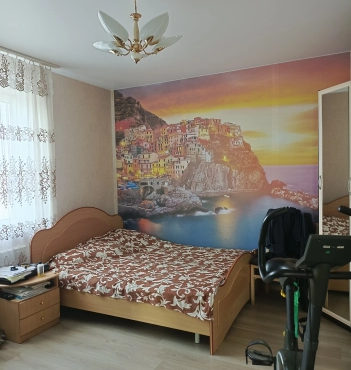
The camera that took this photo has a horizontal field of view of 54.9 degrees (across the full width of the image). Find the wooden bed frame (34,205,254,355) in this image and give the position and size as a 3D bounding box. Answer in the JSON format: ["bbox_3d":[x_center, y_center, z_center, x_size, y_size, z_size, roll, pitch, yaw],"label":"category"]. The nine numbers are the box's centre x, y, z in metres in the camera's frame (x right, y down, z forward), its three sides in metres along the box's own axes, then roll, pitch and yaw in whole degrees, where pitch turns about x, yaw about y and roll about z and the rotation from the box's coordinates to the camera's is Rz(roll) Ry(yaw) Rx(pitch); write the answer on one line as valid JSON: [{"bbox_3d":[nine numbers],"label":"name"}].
[{"bbox_3d":[-0.254,0.816,3.899,2.018,1.069,1.665,0,3,26],"label":"wooden bed frame"}]

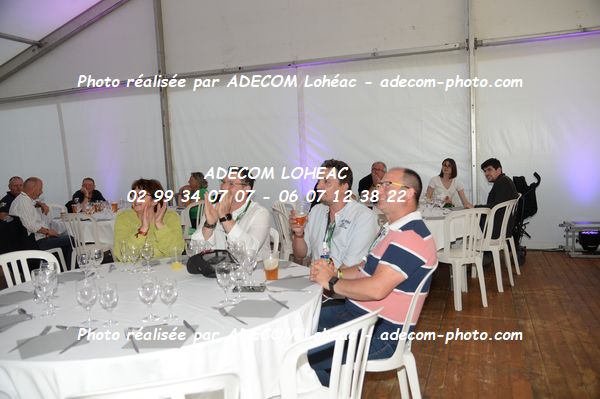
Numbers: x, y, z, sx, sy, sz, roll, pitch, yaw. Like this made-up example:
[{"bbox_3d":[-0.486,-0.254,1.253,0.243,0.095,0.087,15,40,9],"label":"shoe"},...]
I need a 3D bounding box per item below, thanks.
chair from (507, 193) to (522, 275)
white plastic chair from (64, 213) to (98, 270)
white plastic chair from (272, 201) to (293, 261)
[{"bbox_3d":[2.180,0.379,5.124,0.520,0.850,0.450,-2,5,4],"label":"chair"},{"bbox_3d":[-2.481,0.595,5.673,0.480,0.880,0.530,-1,5,21],"label":"white plastic chair"},{"bbox_3d":[-0.096,0.504,4.809,0.550,0.880,0.450,-7,6,-41],"label":"white plastic chair"}]

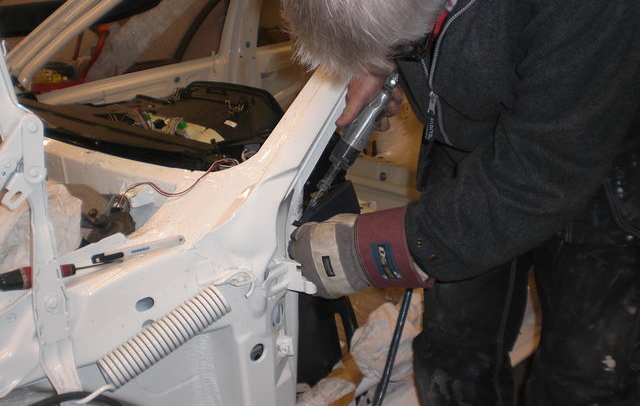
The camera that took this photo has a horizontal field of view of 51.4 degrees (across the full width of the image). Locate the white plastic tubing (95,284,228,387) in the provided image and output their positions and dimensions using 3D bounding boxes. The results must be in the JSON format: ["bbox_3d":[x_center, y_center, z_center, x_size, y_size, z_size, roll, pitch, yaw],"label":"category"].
[{"bbox_3d":[-0.195,0.168,0.830,0.168,0.042,0.042,-33,31,-21],"label":"white plastic tubing"}]

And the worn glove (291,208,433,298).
[{"bbox_3d":[0.055,0.069,0.910,0.195,0.118,0.110,-7,7,12],"label":"worn glove"}]

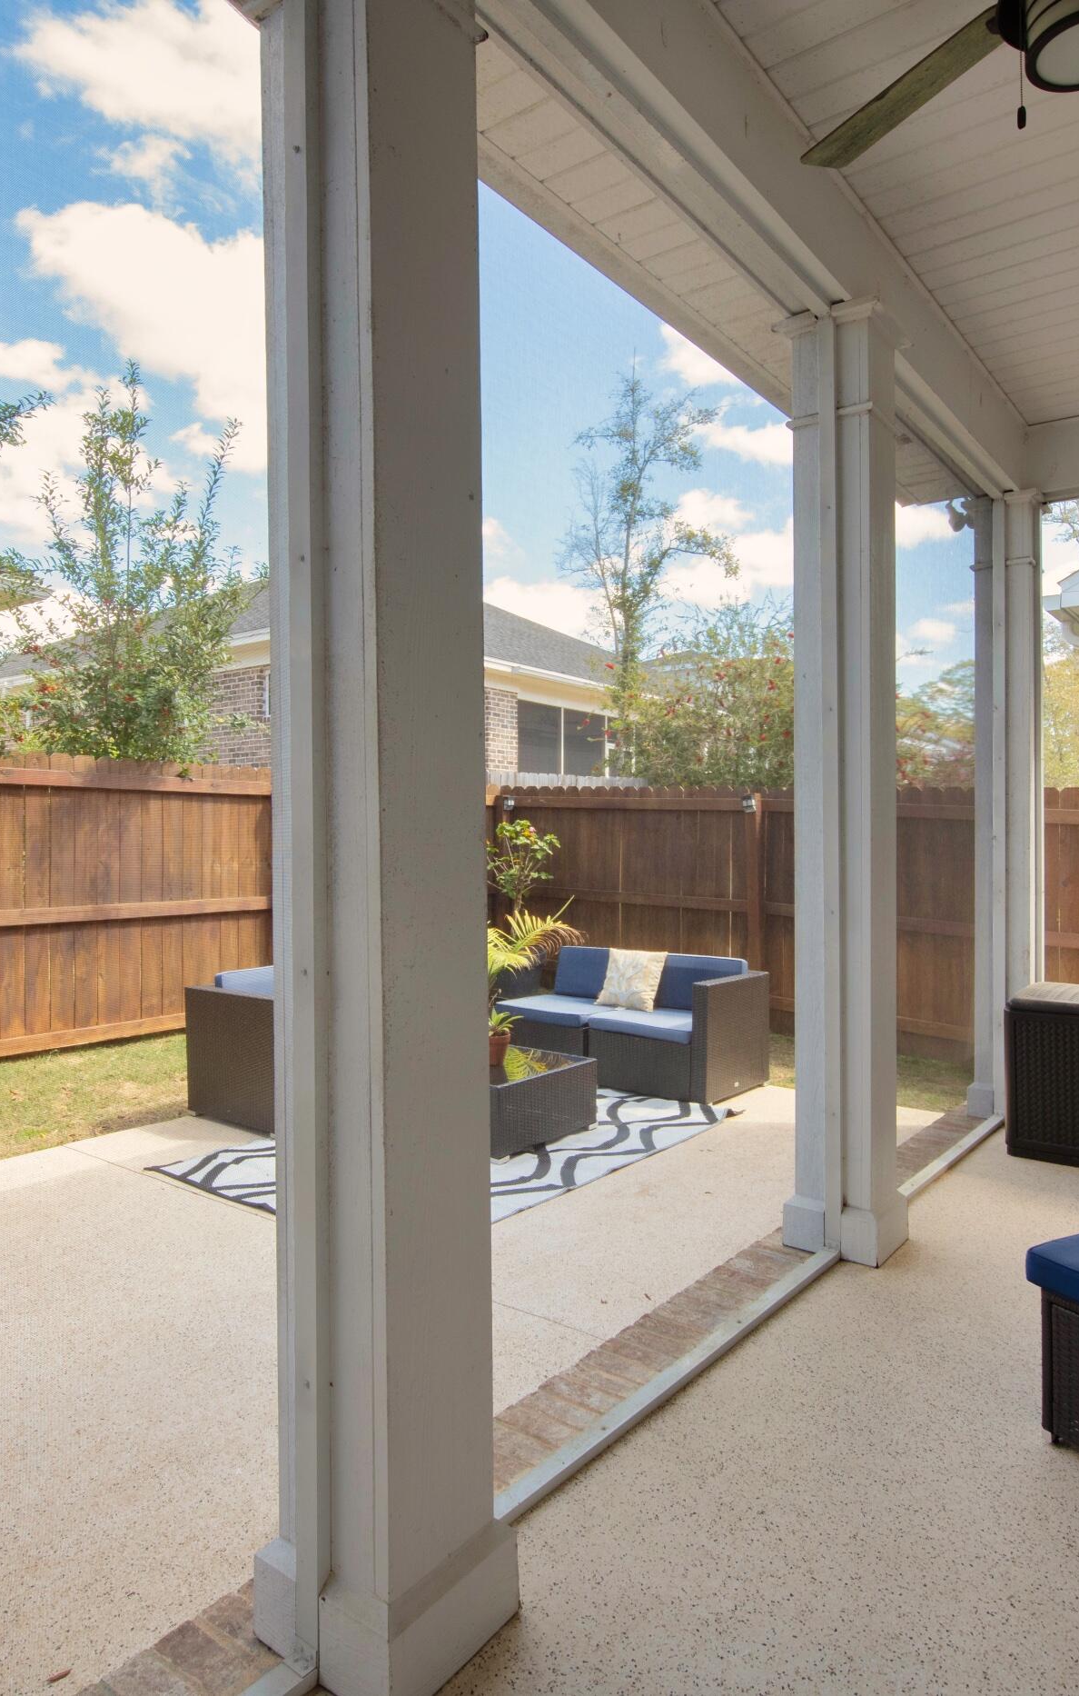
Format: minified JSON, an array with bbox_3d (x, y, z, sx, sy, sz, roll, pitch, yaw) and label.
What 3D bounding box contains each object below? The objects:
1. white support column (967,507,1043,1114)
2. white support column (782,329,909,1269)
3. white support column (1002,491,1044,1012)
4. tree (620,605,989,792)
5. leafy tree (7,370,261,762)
[{"bbox_3d":[2.200,-0.182,4.621,0.278,2.861,0.269,0,0,35],"label":"white support column"},{"bbox_3d":[0.967,-0.182,3.125,0.278,2.861,0.269,0,0,35],"label":"white support column"},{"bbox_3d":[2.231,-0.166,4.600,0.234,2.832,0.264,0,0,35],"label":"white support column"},{"bbox_3d":[2.320,-0.400,8.800,3.000,3.500,2.400,0,0,15],"label":"tree"},{"bbox_3d":[-3.130,-1.150,7.600,1.850,4.800,1.800,0,0,-22],"label":"leafy tree"}]

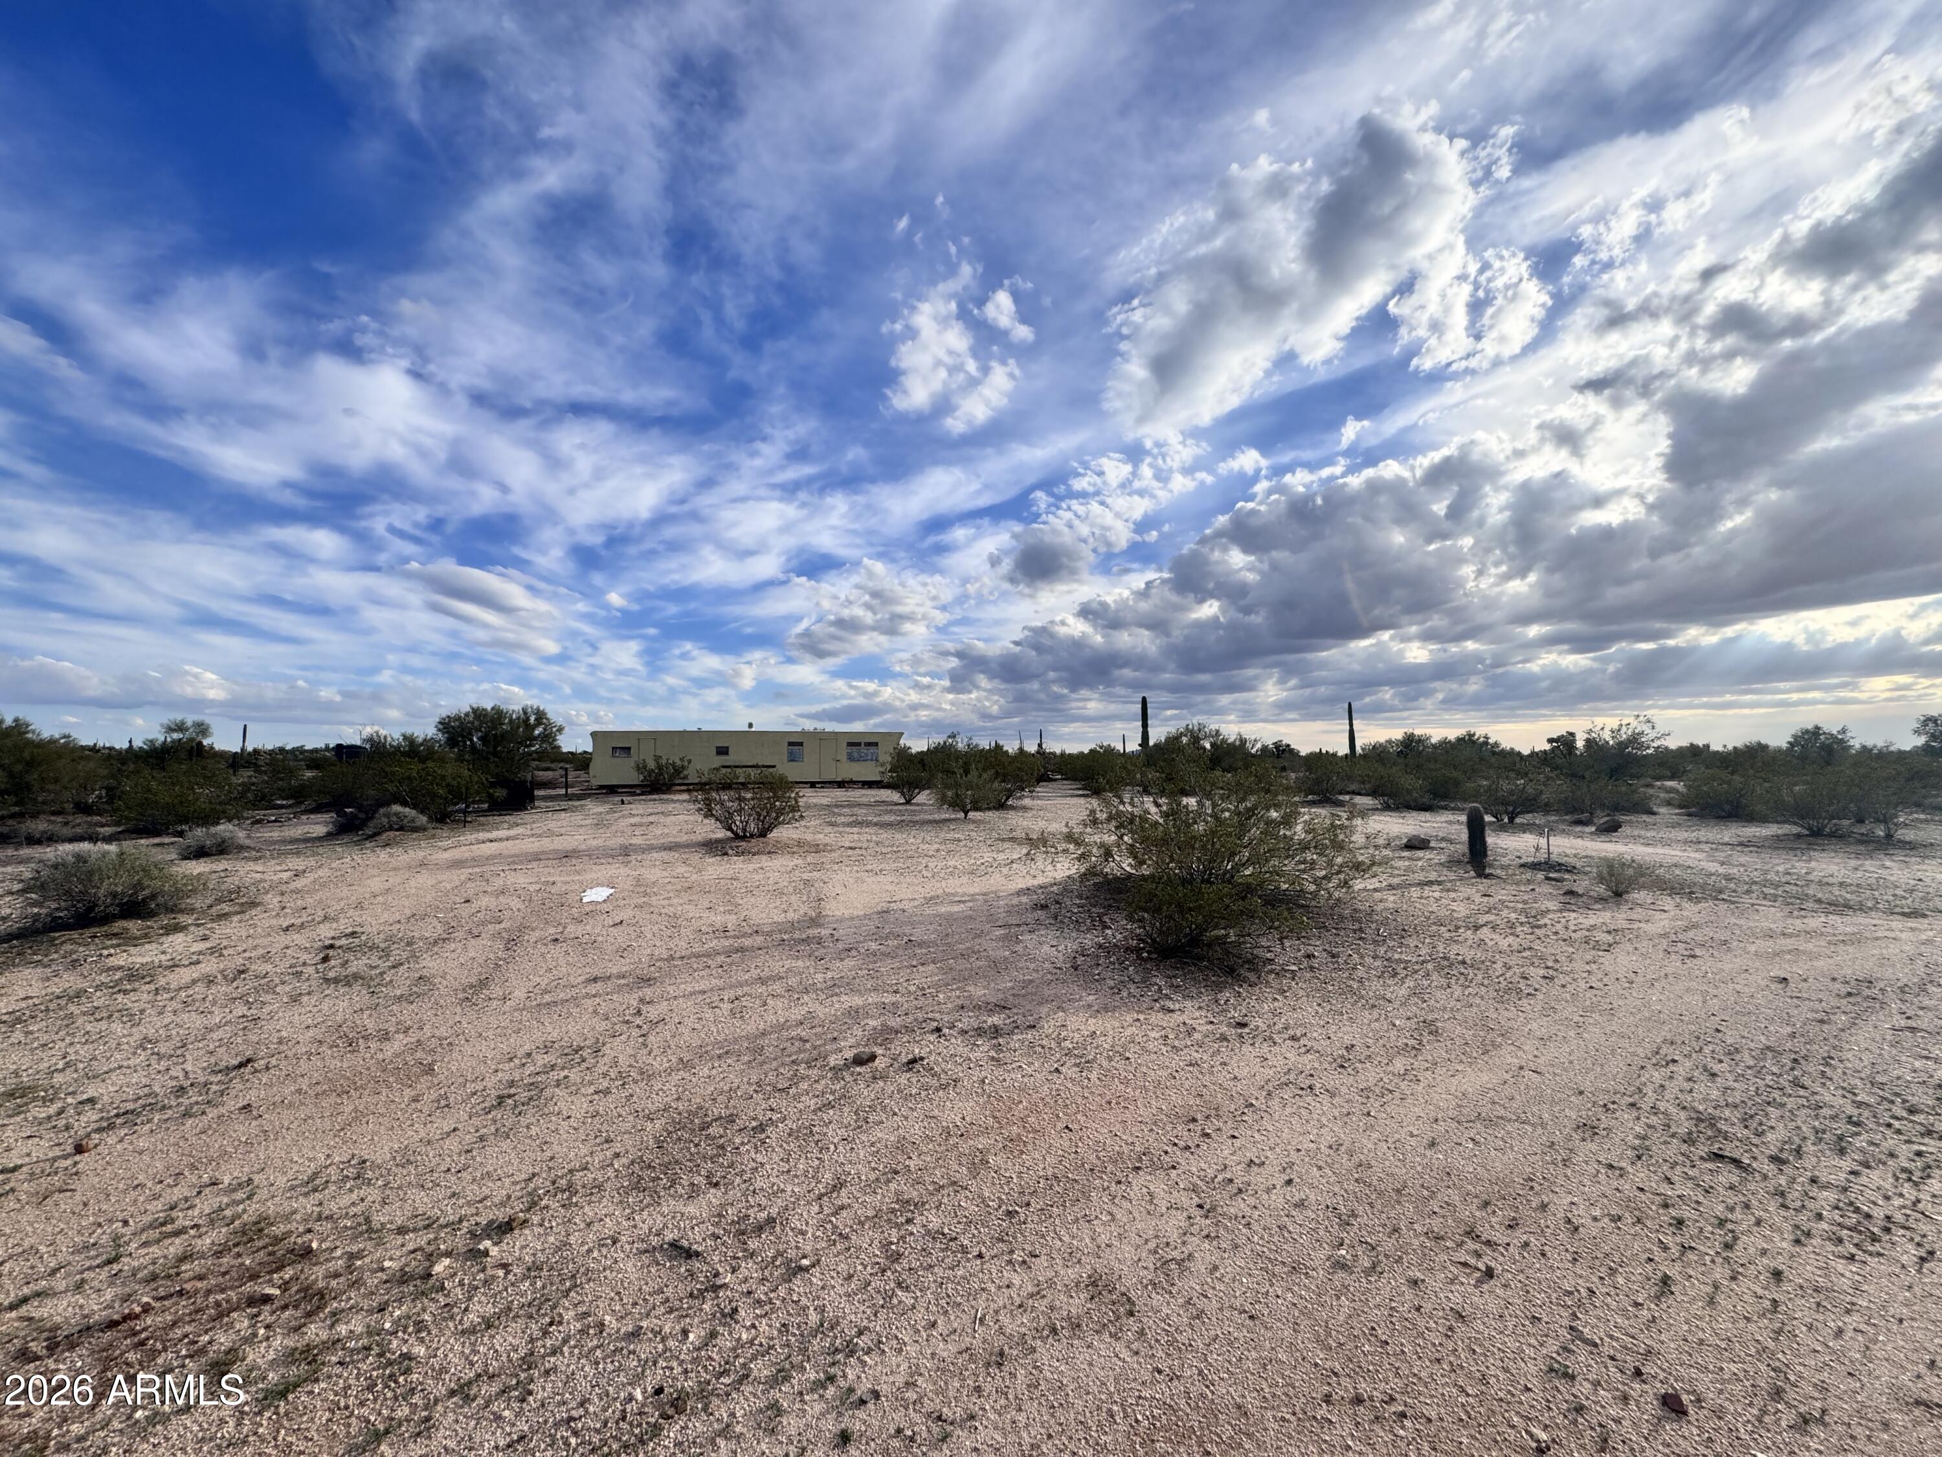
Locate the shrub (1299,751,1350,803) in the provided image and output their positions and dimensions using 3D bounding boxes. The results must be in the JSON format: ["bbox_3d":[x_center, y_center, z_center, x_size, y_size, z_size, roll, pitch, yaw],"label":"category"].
[{"bbox_3d":[11.837,1.589,26.300,1.550,1.705,1.500,-1,-2,24],"label":"shrub"}]

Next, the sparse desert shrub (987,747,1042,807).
[{"bbox_3d":[1.188,1.483,23.200,1.936,1.756,1.880,0,-2,3],"label":"sparse desert shrub"}]

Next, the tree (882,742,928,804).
[{"bbox_3d":[-2.143,1.449,25.500,1.450,1.962,1.450,0,-2,-5],"label":"tree"}]

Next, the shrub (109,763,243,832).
[{"bbox_3d":[-16.483,1.450,16.300,1.900,1.421,2.050,-2,-2,45],"label":"shrub"}]

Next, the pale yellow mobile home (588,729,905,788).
[{"bbox_3d":[-10.428,1.424,37.843,14.060,2.720,2.750,0,-2,-12],"label":"pale yellow mobile home"}]

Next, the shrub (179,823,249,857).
[{"bbox_3d":[-12.012,1.769,12.450,0.838,0.508,0.813,2,-3,-44],"label":"shrub"}]

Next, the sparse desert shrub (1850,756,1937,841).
[{"bbox_3d":[17.690,1.323,15.100,1.079,1.567,1.112,2,-2,-40],"label":"sparse desert shrub"}]

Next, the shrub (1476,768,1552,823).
[{"bbox_3d":[12.775,1.562,18.500,1.514,1.302,1.470,-1,-2,35],"label":"shrub"}]

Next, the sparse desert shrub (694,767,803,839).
[{"bbox_3d":[-4.316,1.420,15.200,2.050,1.342,1.900,0,-2,-16],"label":"sparse desert shrub"}]

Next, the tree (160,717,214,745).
[{"bbox_3d":[-42.900,1.145,43.000,2.300,3.536,2.300,2,-2,-45],"label":"tree"}]

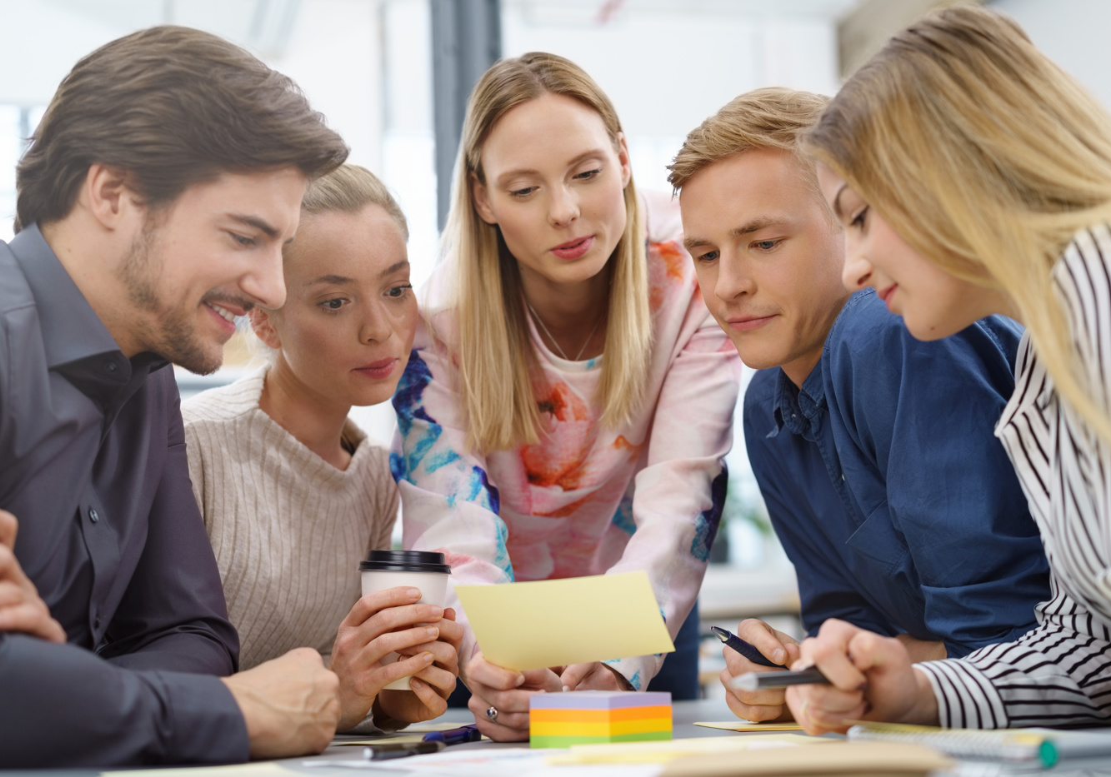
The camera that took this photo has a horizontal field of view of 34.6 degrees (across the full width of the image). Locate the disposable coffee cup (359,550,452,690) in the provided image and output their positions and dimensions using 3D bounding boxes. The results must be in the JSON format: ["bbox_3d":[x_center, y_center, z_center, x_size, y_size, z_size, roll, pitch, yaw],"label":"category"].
[{"bbox_3d":[-0.133,0.203,1.555,0.081,0.121,0.081,3,-6,-6],"label":"disposable coffee cup"}]

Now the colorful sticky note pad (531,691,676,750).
[{"bbox_3d":[0.035,0.250,1.341,0.076,0.039,0.076,-7,-10,40],"label":"colorful sticky note pad"}]

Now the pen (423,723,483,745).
[{"bbox_3d":[-0.076,0.276,1.421,0.012,0.013,0.140,-4,-8,21],"label":"pen"}]

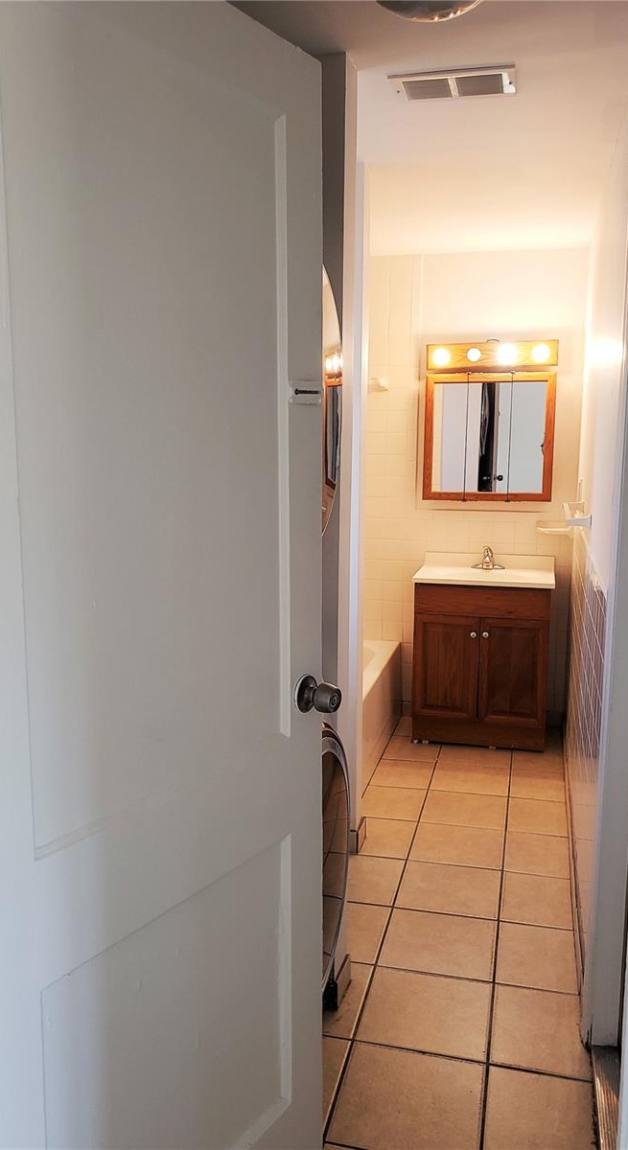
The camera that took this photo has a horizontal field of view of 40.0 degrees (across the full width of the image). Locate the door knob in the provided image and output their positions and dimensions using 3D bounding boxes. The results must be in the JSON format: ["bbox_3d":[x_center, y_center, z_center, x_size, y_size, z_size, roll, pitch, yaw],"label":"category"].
[{"bbox_3d":[0.009,0.215,1.521,0.067,0.067,0.067,6,10,34],"label":"door knob"}]

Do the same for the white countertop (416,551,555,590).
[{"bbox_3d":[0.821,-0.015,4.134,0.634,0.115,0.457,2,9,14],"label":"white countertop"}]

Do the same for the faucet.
[{"bbox_3d":[0.858,-0.079,4.247,0.161,0.120,0.126,2,9,14],"label":"faucet"}]

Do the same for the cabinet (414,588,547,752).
[{"bbox_3d":[0.817,0.405,4.198,0.604,0.773,0.425,2,9,14],"label":"cabinet"}]

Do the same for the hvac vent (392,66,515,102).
[{"bbox_3d":[0.353,-1.239,2.176,0.306,0.019,0.139,2,9,14],"label":"hvac vent"}]

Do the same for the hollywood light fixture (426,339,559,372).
[{"bbox_3d":[0.851,-1.054,4.134,0.618,0.114,0.139,2,9,14],"label":"hollywood light fixture"}]

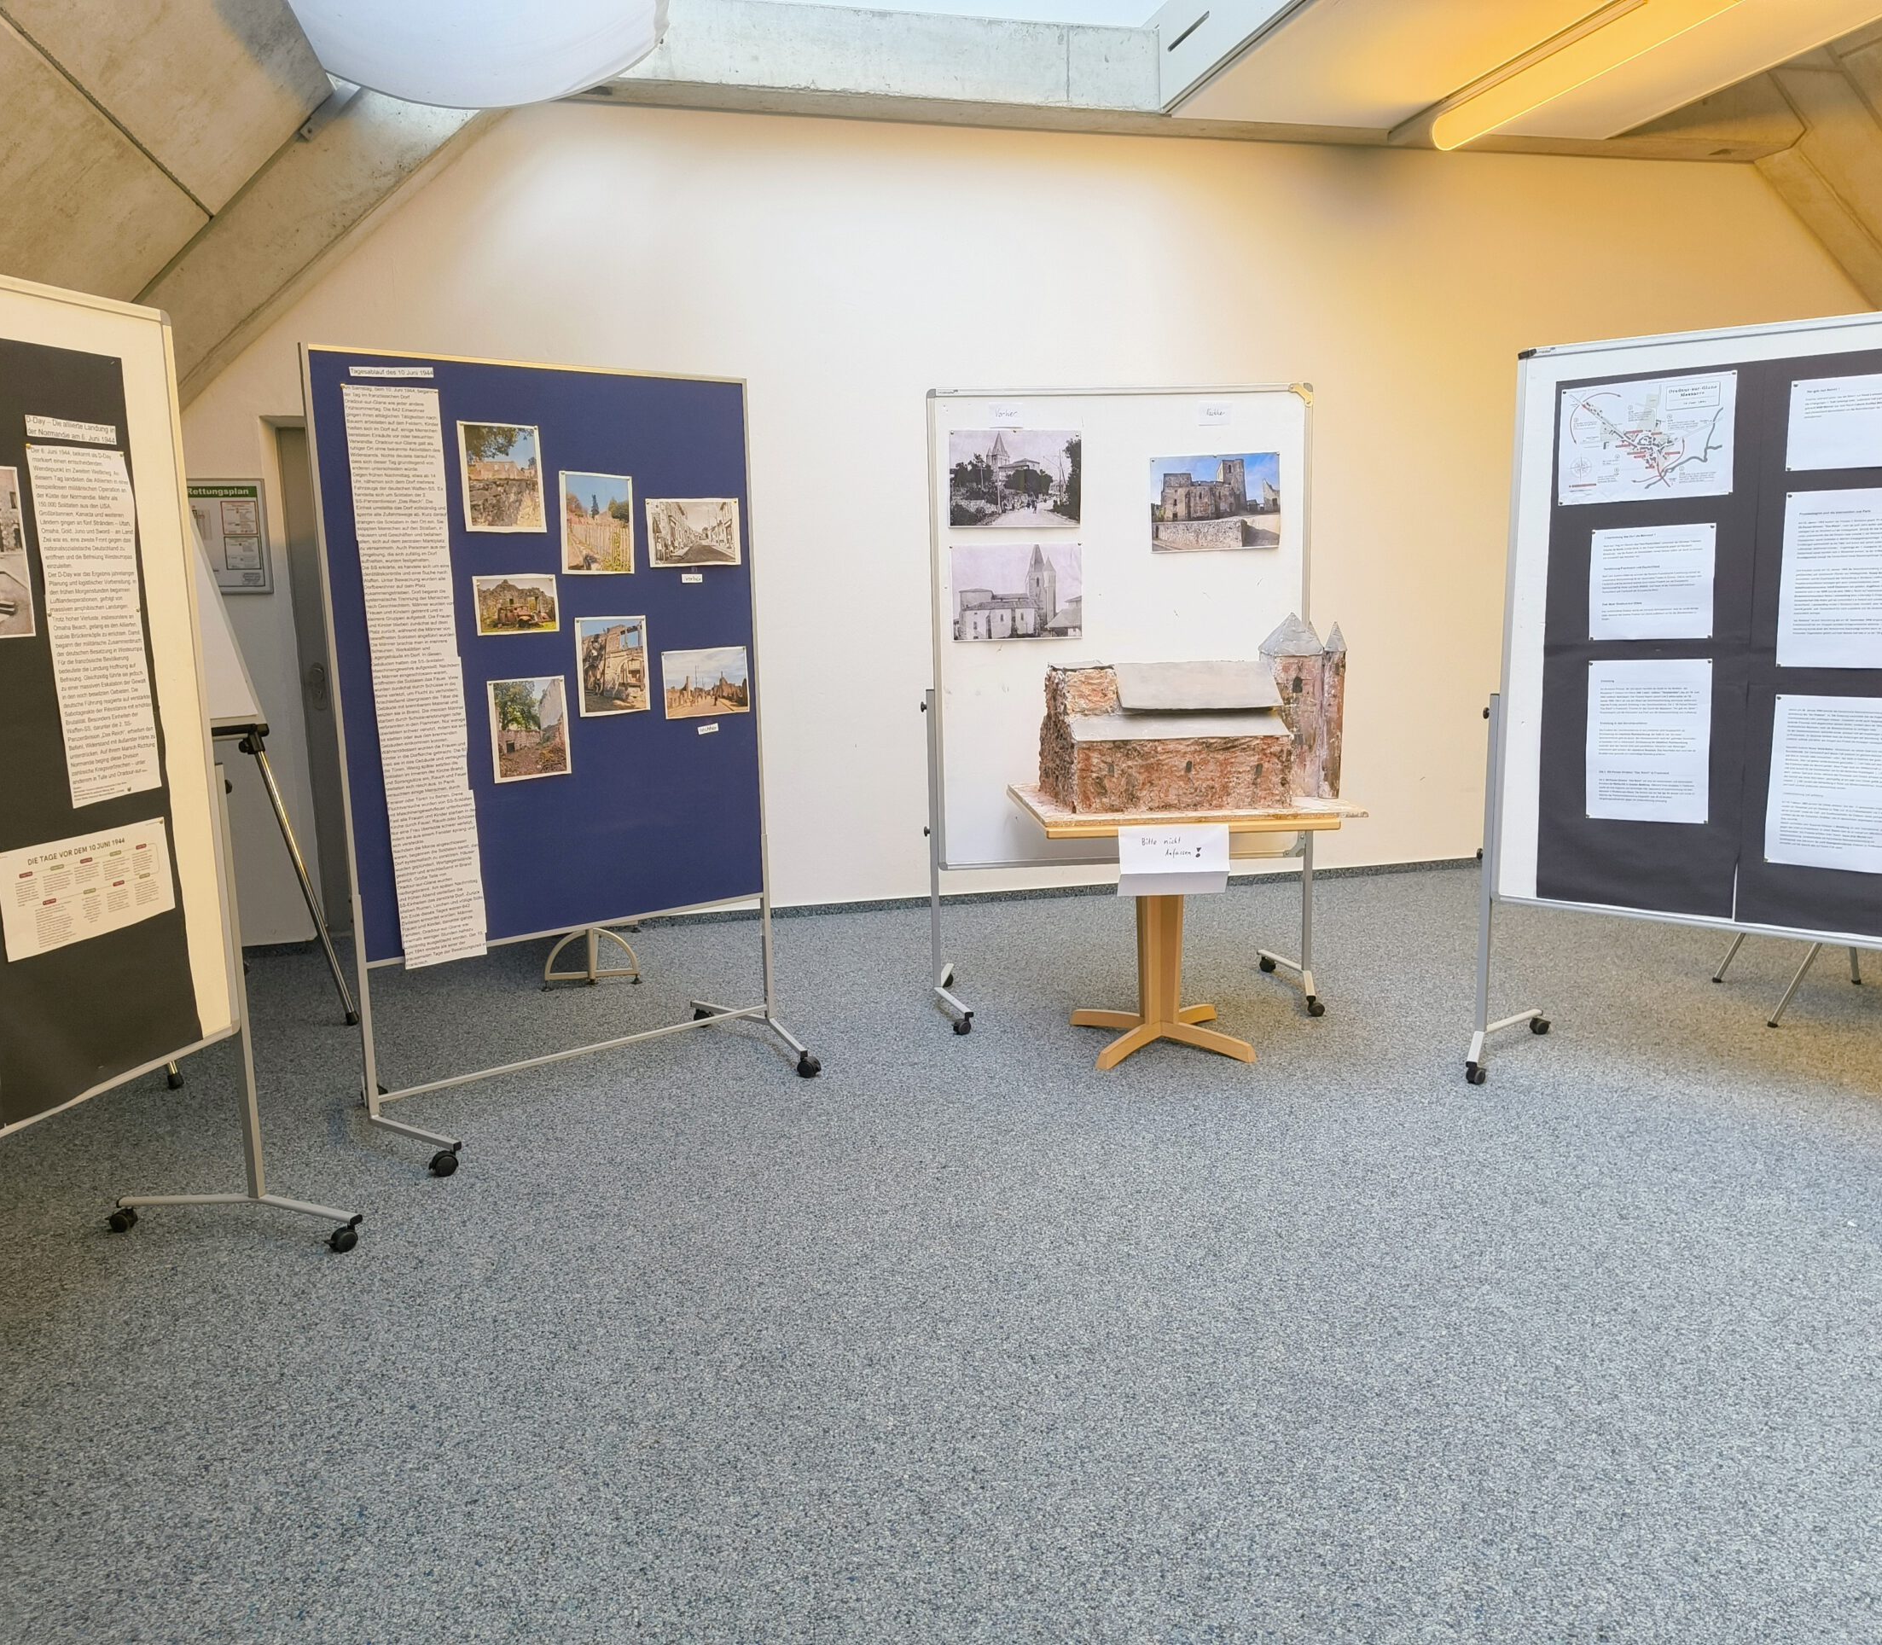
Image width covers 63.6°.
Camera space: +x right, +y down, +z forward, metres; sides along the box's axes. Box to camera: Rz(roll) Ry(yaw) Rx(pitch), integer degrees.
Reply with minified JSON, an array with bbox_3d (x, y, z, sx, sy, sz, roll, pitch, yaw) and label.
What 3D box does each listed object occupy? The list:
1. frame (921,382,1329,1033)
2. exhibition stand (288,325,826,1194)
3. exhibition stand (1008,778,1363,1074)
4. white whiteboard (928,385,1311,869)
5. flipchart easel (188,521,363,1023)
[{"bbox_3d":[0.594,-0.384,4.921,1.280,2.000,0.610,-2,9,-4],"label":"frame"},{"bbox_3d":[-1.003,-0.214,4.117,1.250,1.990,0.660,-9,12,-39],"label":"exhibition stand"},{"bbox_3d":[0.678,0.303,4.562,0.830,0.755,0.800,-2,9,-4],"label":"exhibition stand"},{"bbox_3d":[0.589,-0.615,4.883,1.225,1.525,0.035,-2,9,-4],"label":"white whiteboard"},{"bbox_3d":[-2.487,-0.248,4.725,0.860,1.920,0.800,3,10,23],"label":"flipchart easel"}]

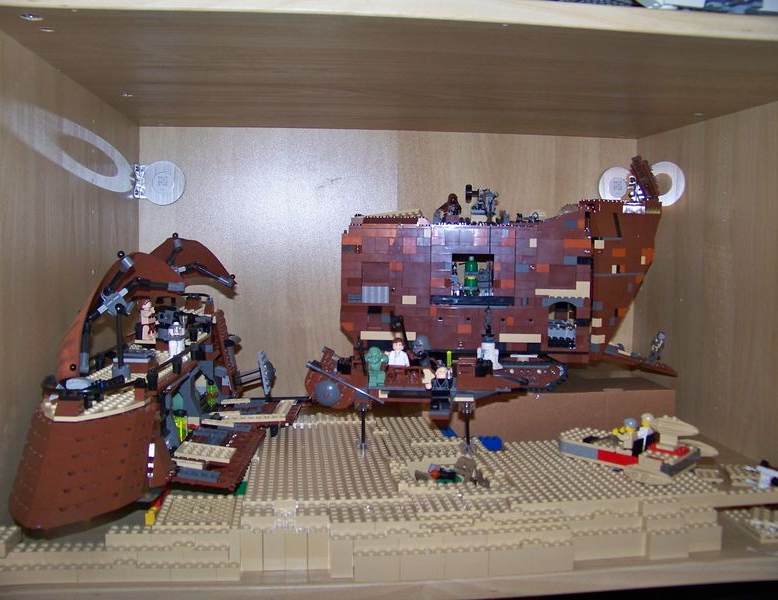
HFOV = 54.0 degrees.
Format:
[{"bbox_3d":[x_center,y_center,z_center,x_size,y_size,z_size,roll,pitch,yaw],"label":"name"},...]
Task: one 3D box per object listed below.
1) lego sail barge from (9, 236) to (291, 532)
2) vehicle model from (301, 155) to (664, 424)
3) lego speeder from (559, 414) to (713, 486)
[{"bbox_3d":[-0.191,0.048,0.690,0.185,0.210,0.360,0,4,-2],"label":"lego sail barge"},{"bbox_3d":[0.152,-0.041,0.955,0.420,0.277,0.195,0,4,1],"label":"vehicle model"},{"bbox_3d":[0.216,0.124,0.686,0.130,0.047,0.110,3,6,45],"label":"lego speeder"}]

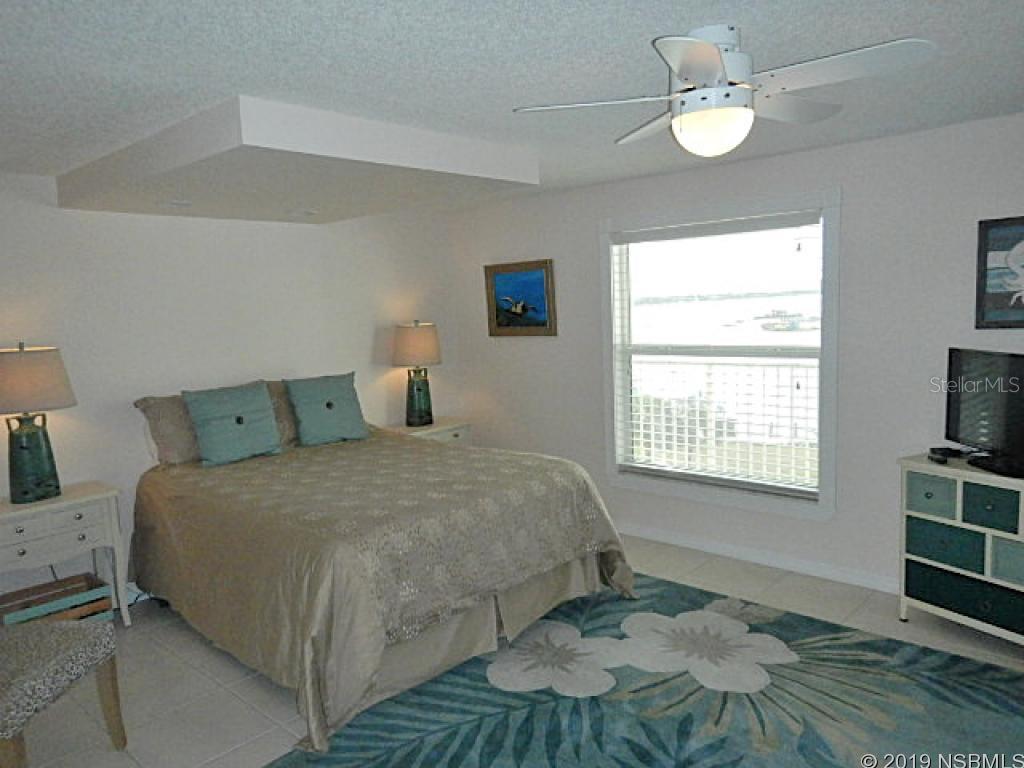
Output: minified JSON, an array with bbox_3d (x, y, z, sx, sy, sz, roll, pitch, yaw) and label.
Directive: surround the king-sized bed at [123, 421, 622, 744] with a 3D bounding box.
[{"bbox_3d":[-0.798,0.840,3.993,2.120,0.730,1.730,3,9,41],"label":"king-sized bed"}]

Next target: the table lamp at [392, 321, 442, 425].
[{"bbox_3d":[-0.721,-0.091,5.396,0.350,0.785,0.400,3,9,41],"label":"table lamp"}]

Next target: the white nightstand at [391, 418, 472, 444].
[{"bbox_3d":[-0.680,0.669,5.433,0.400,0.735,0.640,3,9,41],"label":"white nightstand"}]

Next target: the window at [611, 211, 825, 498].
[{"bbox_3d":[1.214,-0.173,4.376,1.345,1.600,0.120,3,9,41],"label":"window"}]

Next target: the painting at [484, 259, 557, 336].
[{"bbox_3d":[0.053,-0.623,5.265,0.655,0.540,0.030,3,9,41],"label":"painting"}]

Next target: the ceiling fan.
[{"bbox_3d":[0.594,-0.849,2.085,1.130,0.365,1.130,3,9,41],"label":"ceiling fan"}]

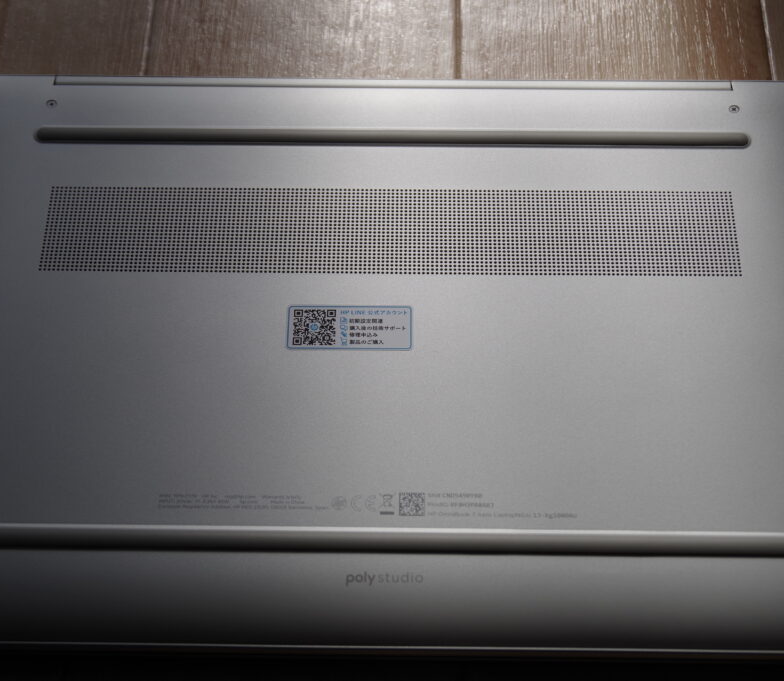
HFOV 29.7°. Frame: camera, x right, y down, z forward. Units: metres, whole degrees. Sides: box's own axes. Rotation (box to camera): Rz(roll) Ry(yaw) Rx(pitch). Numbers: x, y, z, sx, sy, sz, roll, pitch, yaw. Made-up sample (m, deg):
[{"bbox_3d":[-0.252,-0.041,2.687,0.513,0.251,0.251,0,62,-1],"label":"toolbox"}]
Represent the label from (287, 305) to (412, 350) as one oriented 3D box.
[{"bbox_3d":[-0.013,-0.004,0.465,0.039,0.001,0.016,1,58,1],"label":"label"}]

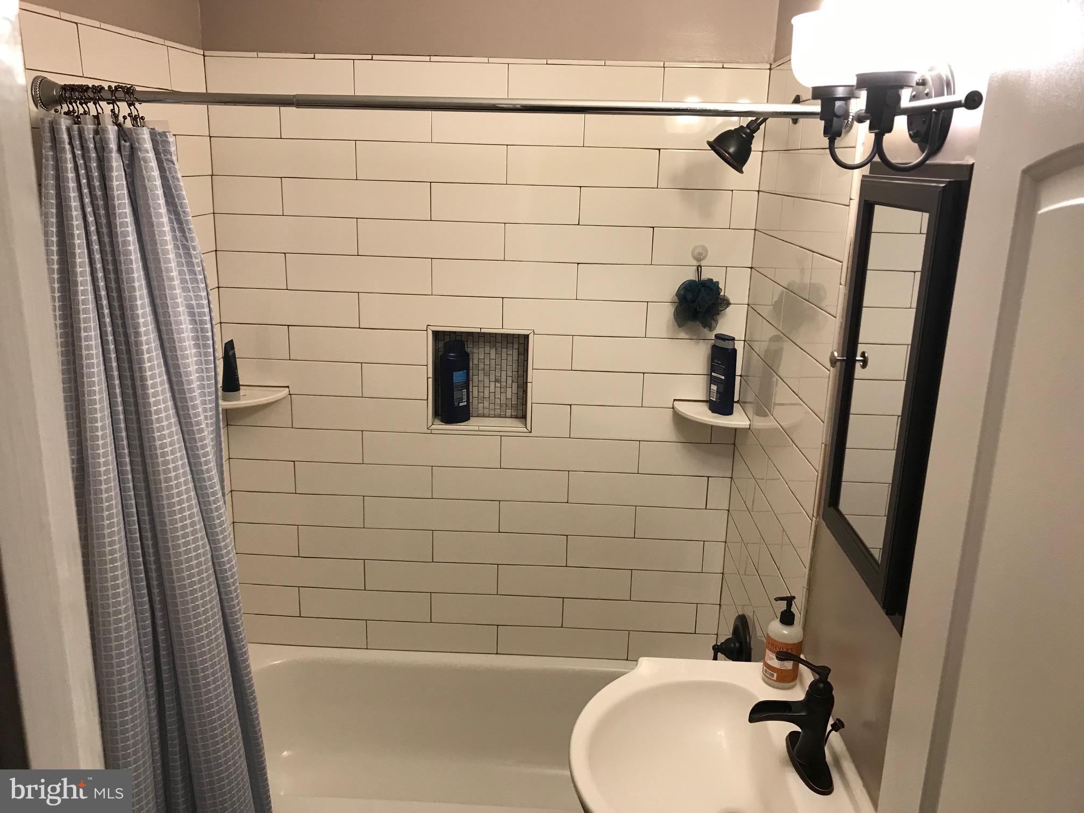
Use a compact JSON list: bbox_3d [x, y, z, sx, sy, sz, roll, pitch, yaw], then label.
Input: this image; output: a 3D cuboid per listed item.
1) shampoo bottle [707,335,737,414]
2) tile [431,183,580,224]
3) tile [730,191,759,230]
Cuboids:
[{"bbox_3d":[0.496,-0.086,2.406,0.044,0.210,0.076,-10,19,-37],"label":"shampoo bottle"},{"bbox_3d":[-0.099,-0.555,2.398,0.406,0.100,0.009,2,15,1],"label":"tile"},{"bbox_3d":[0.553,-0.537,2.398,0.068,0.101,0.009,2,15,1],"label":"tile"}]

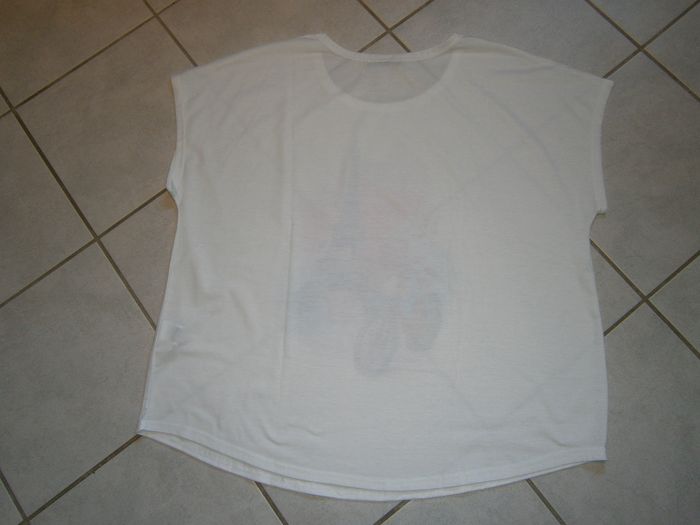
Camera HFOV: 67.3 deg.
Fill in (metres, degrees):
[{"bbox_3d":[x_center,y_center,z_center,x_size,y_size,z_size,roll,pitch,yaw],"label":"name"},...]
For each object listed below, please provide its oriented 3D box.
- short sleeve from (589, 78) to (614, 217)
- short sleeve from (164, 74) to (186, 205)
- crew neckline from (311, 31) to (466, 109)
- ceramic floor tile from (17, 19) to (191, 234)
[{"bbox_3d":[0.401,-0.191,0.843,0.038,0.015,0.238,7,76,6],"label":"short sleeve"},{"bbox_3d":[-0.294,-0.214,0.896,0.036,0.015,0.240,-4,75,3],"label":"short sleeve"},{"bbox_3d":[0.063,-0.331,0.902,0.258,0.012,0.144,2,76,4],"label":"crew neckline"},{"bbox_3d":[-0.386,-0.247,0.922,0.300,0.010,0.300,-37,76,-6],"label":"ceramic floor tile"}]

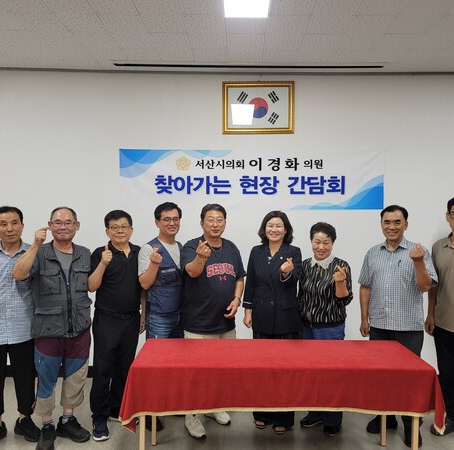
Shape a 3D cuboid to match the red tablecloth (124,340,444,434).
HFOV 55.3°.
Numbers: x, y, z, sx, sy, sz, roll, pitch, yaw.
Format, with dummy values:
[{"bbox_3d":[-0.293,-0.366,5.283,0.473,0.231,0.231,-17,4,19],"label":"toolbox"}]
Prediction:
[{"bbox_3d":[0.336,1.014,2.798,1.858,0.364,0.636,1,1,0],"label":"red tablecloth"}]

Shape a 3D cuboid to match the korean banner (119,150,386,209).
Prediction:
[{"bbox_3d":[0.235,-0.431,4.151,2.520,0.585,0.030,1,1,1],"label":"korean banner"}]

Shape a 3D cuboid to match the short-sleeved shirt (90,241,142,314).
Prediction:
[{"bbox_3d":[-0.812,0.382,3.212,0.444,0.586,0.293,0,2,-17],"label":"short-sleeved shirt"}]

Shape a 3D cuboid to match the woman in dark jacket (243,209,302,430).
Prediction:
[{"bbox_3d":[0.339,0.716,3.232,0.465,1.656,0.384,1,1,5],"label":"woman in dark jacket"}]

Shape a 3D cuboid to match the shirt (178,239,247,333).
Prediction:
[{"bbox_3d":[-0.108,0.451,3.232,0.485,0.717,0.333,0,1,-10],"label":"shirt"}]

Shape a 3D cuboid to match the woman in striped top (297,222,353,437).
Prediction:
[{"bbox_3d":[0.735,0.765,3.232,0.444,1.571,0.384,1,1,9],"label":"woman in striped top"}]

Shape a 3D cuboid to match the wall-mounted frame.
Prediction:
[{"bbox_3d":[0.293,-1.112,4.101,0.687,0.505,0.040,1,1,1],"label":"wall-mounted frame"}]

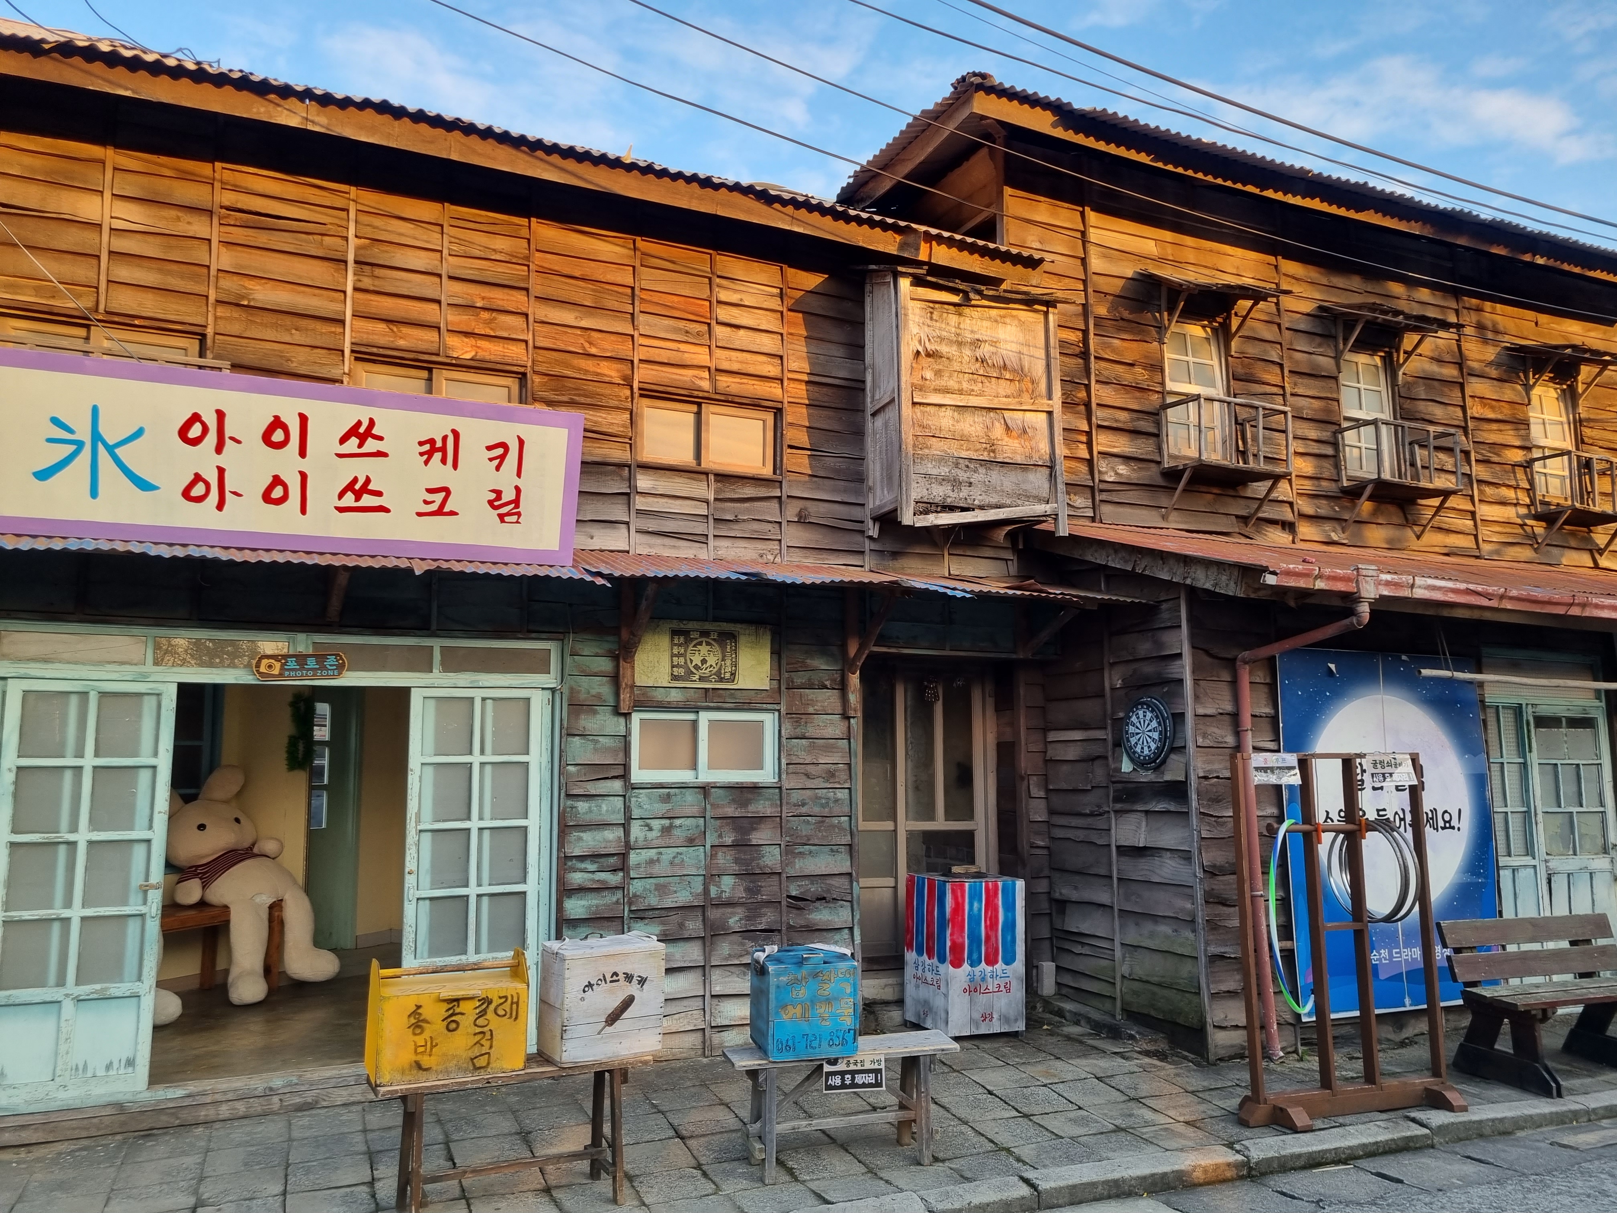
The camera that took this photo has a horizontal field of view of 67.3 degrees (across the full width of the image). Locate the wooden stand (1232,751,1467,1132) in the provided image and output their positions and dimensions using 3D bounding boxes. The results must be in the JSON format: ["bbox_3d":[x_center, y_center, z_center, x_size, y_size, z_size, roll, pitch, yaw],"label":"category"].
[{"bbox_3d":[2.409,1.472,5.542,1.110,1.580,0.330,2,-8,-19],"label":"wooden stand"}]

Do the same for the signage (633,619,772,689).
[{"bbox_3d":[-0.565,0.272,6.754,0.800,0.365,0.030,3,-8,-26],"label":"signage"}]

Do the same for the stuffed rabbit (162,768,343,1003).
[{"bbox_3d":[-3.583,1.751,7.793,0.760,1.400,0.820,-4,-8,28],"label":"stuffed rabbit"}]

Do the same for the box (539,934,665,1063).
[{"bbox_3d":[-0.790,1.487,4.631,0.395,0.400,0.280,4,-8,-30],"label":"box"}]

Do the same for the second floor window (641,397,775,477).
[{"bbox_3d":[-0.564,-0.971,6.964,0.846,0.400,0.080,3,-8,-26],"label":"second floor window"}]

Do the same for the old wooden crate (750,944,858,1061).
[{"bbox_3d":[-0.017,1.574,4.849,0.350,0.355,0.375,1,-8,-15],"label":"old wooden crate"}]

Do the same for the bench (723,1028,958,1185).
[{"bbox_3d":[0.136,1.966,4.783,0.930,0.444,0.270,2,-8,-18],"label":"bench"}]

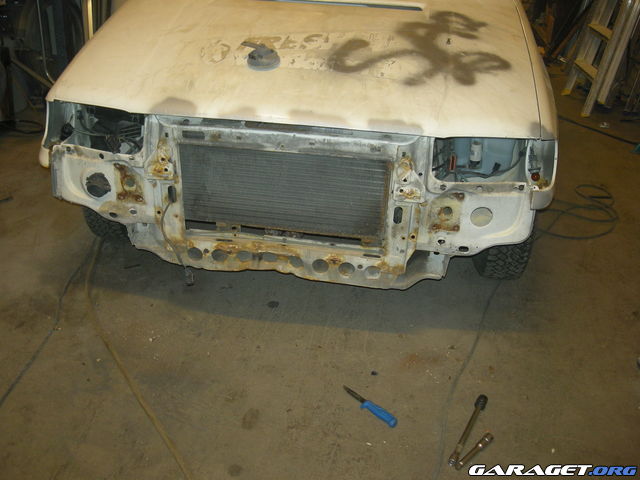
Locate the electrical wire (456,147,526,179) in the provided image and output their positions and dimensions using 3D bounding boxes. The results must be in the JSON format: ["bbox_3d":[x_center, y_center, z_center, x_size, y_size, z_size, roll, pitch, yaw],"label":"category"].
[{"bbox_3d":[0.513,-0.231,1.952,0.200,0.090,0.060,6,31,7],"label":"electrical wire"}]

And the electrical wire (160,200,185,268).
[{"bbox_3d":[-0.478,-0.012,2.082,0.060,0.235,0.045,6,31,7],"label":"electrical wire"}]

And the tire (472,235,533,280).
[{"bbox_3d":[0.681,-0.166,2.382,0.195,0.610,0.610,5,31,5],"label":"tire"}]

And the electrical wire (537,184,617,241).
[{"bbox_3d":[1.152,-0.150,2.940,0.420,0.040,0.550,6,31,7],"label":"electrical wire"}]

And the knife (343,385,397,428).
[{"bbox_3d":[0.138,0.472,1.854,0.034,0.022,0.211,-21,37,-34],"label":"knife"}]

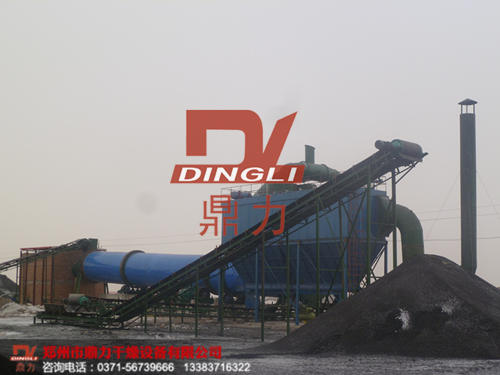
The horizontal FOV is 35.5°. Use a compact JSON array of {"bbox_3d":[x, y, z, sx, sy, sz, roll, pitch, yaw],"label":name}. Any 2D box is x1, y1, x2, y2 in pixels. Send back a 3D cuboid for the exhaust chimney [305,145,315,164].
[{"bbox_3d":[4.210,-2.306,55.000,0.710,1.360,0.710,0,-7,0],"label":"exhaust chimney"}]

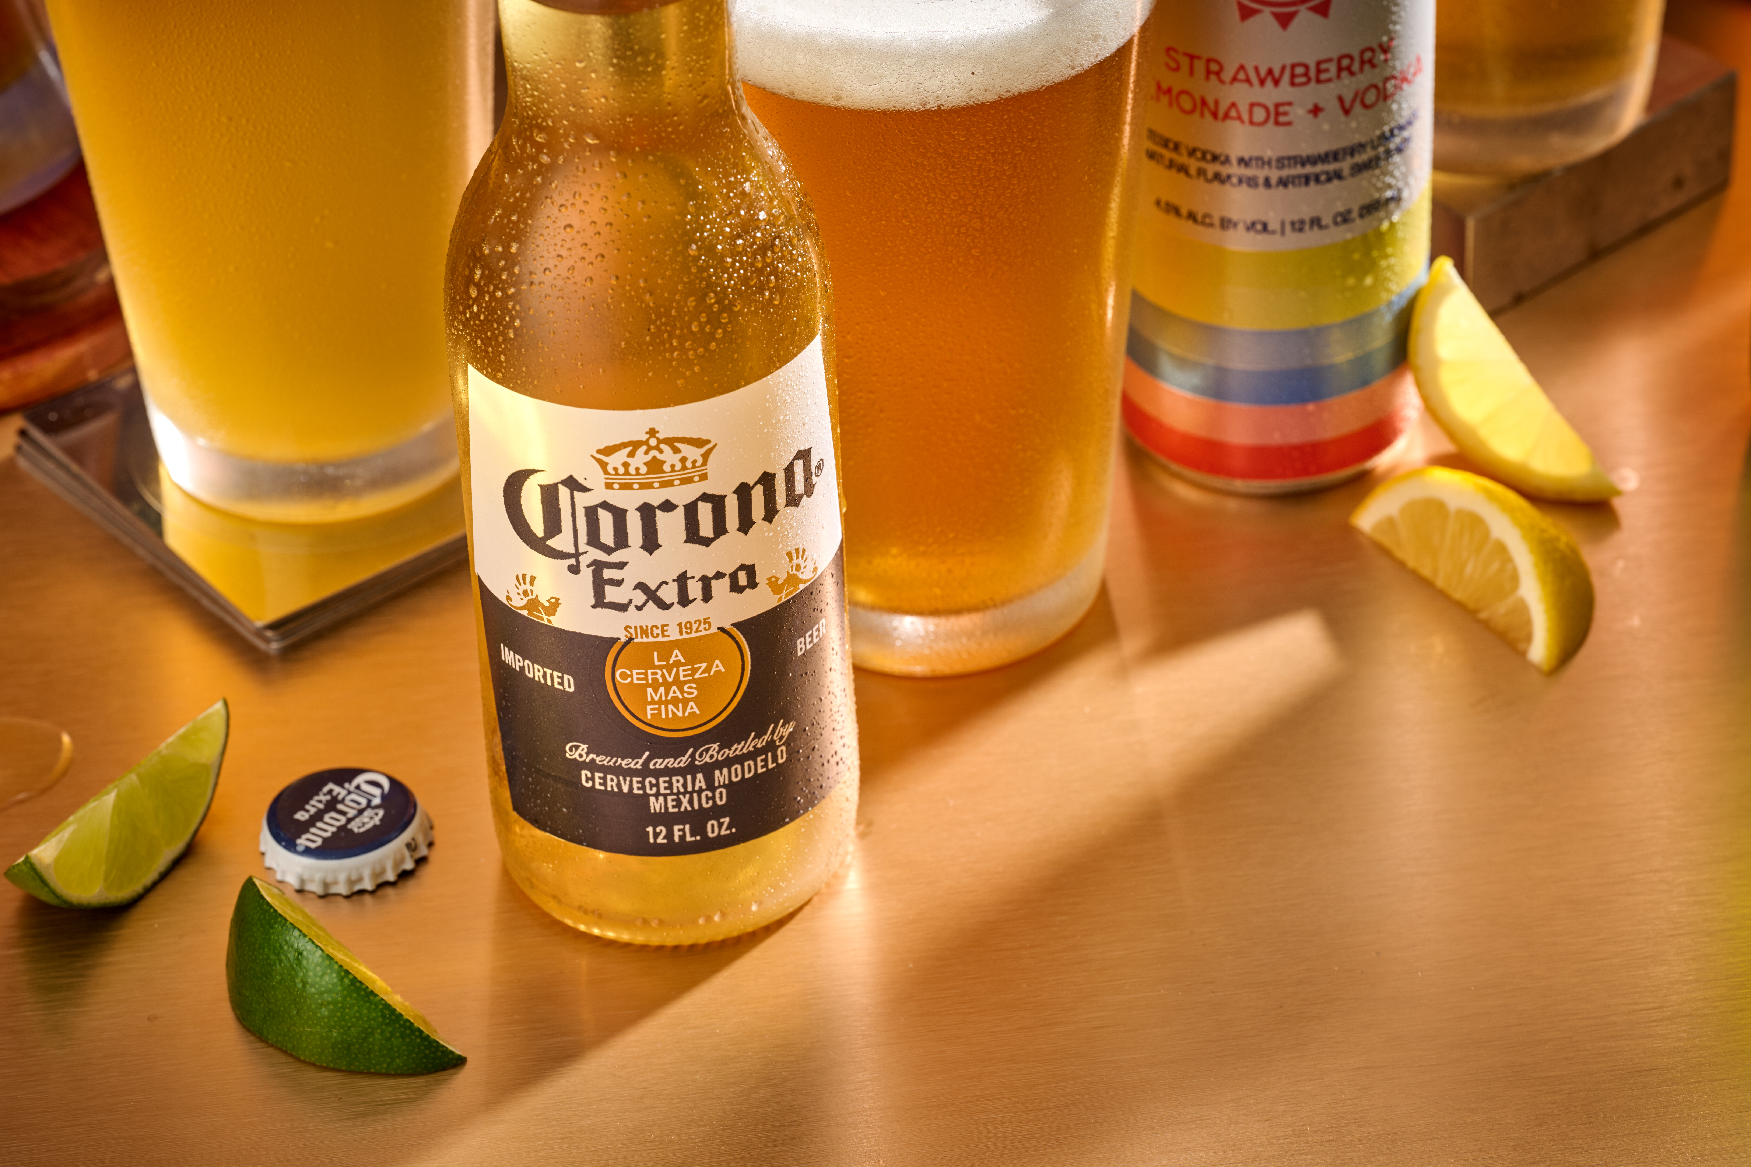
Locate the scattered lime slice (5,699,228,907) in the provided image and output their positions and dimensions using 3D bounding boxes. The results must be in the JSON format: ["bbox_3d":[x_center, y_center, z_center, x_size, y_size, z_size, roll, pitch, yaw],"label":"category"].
[{"bbox_3d":[-0.128,0.039,0.850,0.019,0.021,0.057,15,31,22],"label":"scattered lime slice"}]

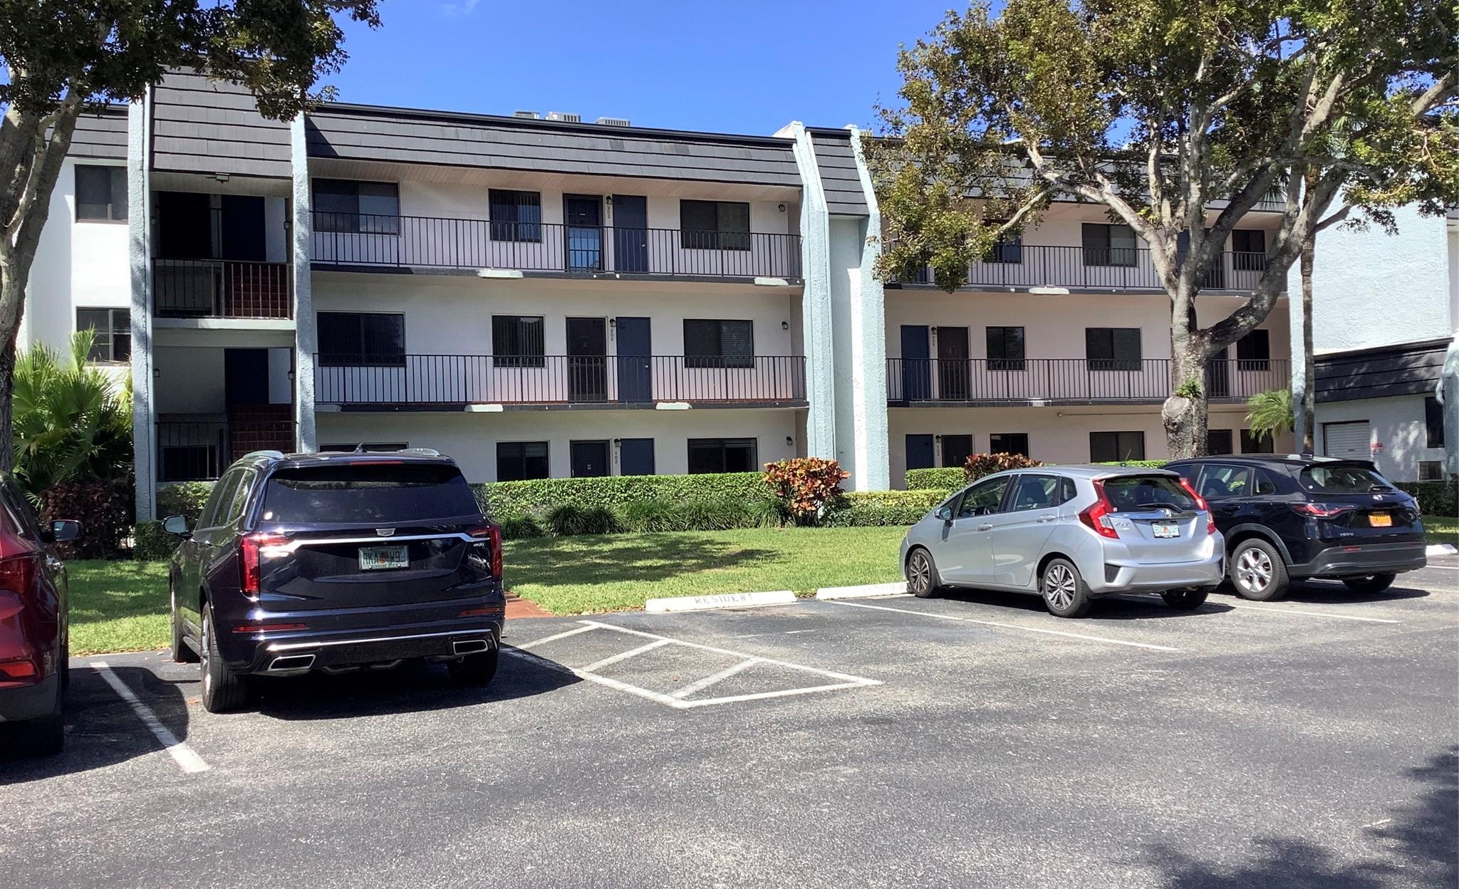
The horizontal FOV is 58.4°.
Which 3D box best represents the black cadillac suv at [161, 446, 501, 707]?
[{"bbox_3d":[-3.320,0.951,10.528,2.030,1.770,5.050,-1,-1,-28],"label":"black cadillac suv"}]

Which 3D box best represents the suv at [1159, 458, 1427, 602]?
[{"bbox_3d":[5.983,0.924,15.780,1.880,1.620,4.550,-1,-1,-24],"label":"suv"}]

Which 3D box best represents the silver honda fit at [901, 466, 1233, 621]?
[{"bbox_3d":[3.520,1.007,14.668,1.750,1.520,4.060,-1,-1,-26],"label":"silver honda fit"}]

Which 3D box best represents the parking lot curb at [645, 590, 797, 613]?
[{"bbox_3d":[-0.097,1.798,14.976,1.830,0.120,0.170,-1,-1,-22],"label":"parking lot curb"}]

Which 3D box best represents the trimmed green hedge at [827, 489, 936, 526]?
[{"bbox_3d":[3.705,1.506,31.000,3.300,0.880,0.850,-1,-2,-22],"label":"trimmed green hedge"}]

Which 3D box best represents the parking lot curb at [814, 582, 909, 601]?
[{"bbox_3d":[1.847,1.773,15.913,1.830,0.120,0.170,-1,-1,-22],"label":"parking lot curb"}]

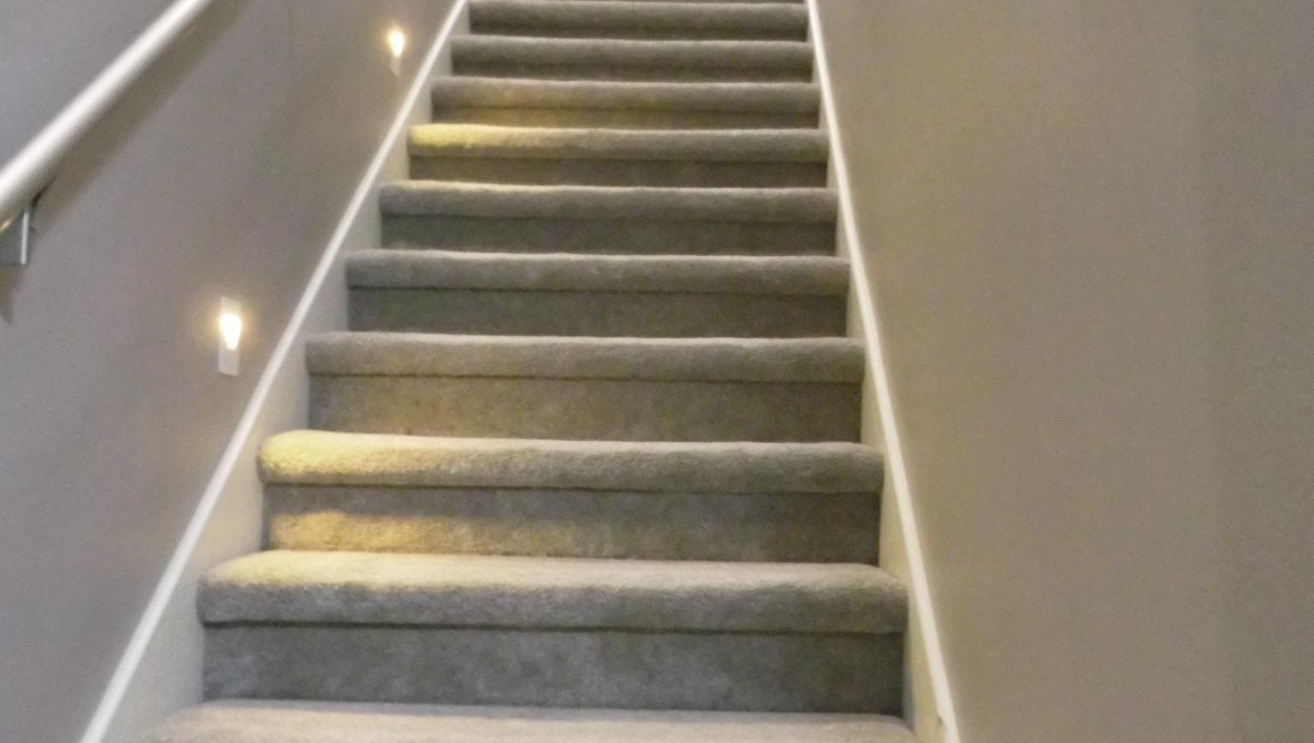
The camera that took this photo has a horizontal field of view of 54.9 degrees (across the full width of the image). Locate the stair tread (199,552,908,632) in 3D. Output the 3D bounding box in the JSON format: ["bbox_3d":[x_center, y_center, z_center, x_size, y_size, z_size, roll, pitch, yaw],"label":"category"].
[{"bbox_3d":[-0.150,0.343,1.978,1.035,0.074,0.280,1,-4,2],"label":"stair tread"}]

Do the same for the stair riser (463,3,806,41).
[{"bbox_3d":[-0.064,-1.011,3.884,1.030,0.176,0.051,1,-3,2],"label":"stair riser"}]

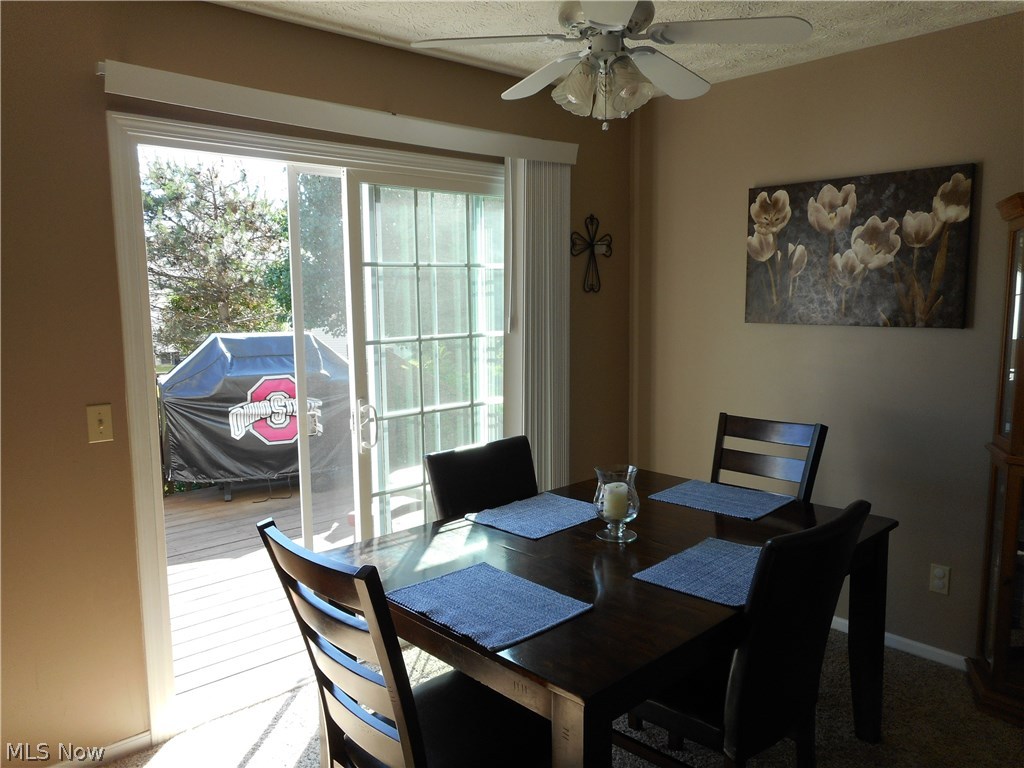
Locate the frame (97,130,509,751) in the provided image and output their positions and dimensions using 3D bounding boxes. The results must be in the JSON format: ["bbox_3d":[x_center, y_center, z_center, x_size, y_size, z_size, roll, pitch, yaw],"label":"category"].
[{"bbox_3d":[-0.541,0.104,3.038,1.910,2.065,0.120,-7,10,-41],"label":"frame"}]

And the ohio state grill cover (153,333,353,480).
[{"bbox_3d":[-1.877,0.129,5.678,1.430,1.070,0.580,-4,8,-26],"label":"ohio state grill cover"}]

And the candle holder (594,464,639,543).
[{"bbox_3d":[0.326,0.368,2.288,0.142,0.212,0.142,-1,7,0],"label":"candle holder"}]

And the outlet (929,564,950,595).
[{"bbox_3d":[1.711,0.785,2.965,0.010,0.115,0.070,-7,10,-41],"label":"outlet"}]

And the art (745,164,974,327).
[{"bbox_3d":[1.408,-0.555,3.113,0.030,0.610,0.914,-7,10,-41],"label":"art"}]

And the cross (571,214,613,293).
[{"bbox_3d":[0.403,-0.655,3.716,0.300,0.386,0.025,-7,10,-41],"label":"cross"}]

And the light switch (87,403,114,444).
[{"bbox_3d":[-1.288,0.124,2.318,0.070,0.116,0.012,-7,10,-41],"label":"light switch"}]

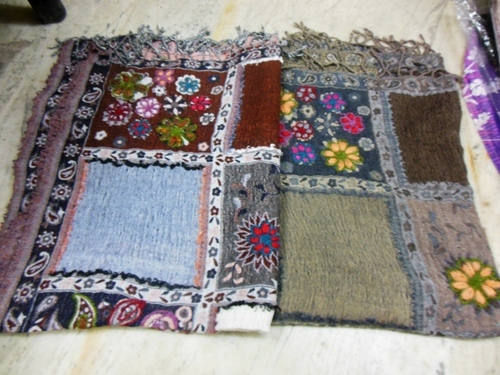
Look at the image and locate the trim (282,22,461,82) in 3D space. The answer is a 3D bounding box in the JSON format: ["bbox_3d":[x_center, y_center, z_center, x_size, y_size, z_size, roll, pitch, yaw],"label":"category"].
[{"bbox_3d":[0.250,-0.286,0.770,0.356,0.020,0.159,4,61,2],"label":"trim"}]

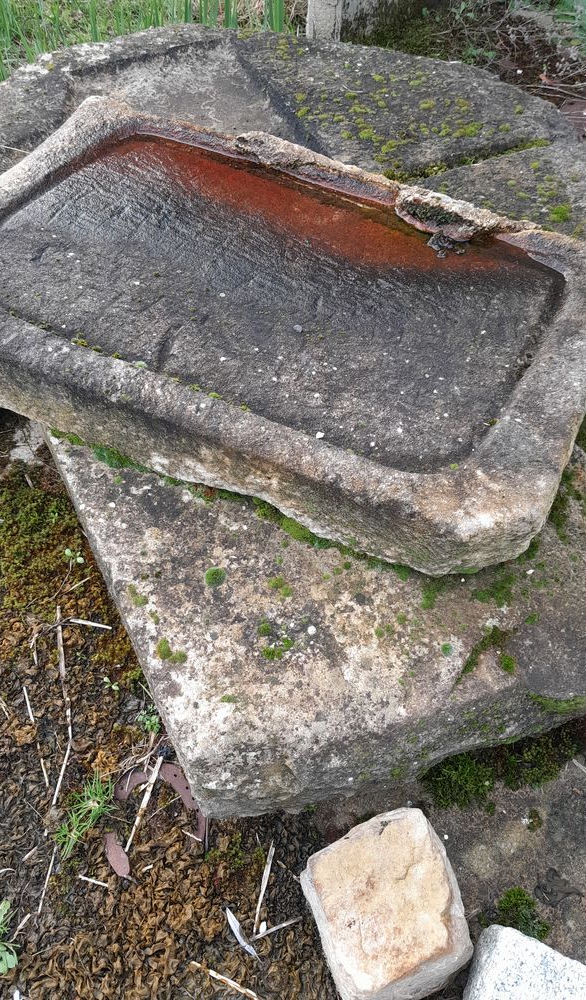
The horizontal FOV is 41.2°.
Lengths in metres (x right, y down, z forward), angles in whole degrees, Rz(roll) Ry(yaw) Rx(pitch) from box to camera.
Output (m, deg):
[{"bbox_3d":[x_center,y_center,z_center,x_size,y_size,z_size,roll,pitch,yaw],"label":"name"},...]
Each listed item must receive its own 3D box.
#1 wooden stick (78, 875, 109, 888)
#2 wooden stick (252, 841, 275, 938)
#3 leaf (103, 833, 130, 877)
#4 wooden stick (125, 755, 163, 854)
[{"bbox_3d":[-0.279,0.532,1.089,0.045,0.006,0.005,14,56,10],"label":"wooden stick"},{"bbox_3d":[-0.039,0.538,1.082,0.006,0.010,0.121,10,56,7],"label":"wooden stick"},{"bbox_3d":[-0.251,0.503,1.107,0.022,0.010,0.067,-28,60,-18],"label":"leaf"},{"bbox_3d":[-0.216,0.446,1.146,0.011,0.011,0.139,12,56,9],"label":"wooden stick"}]

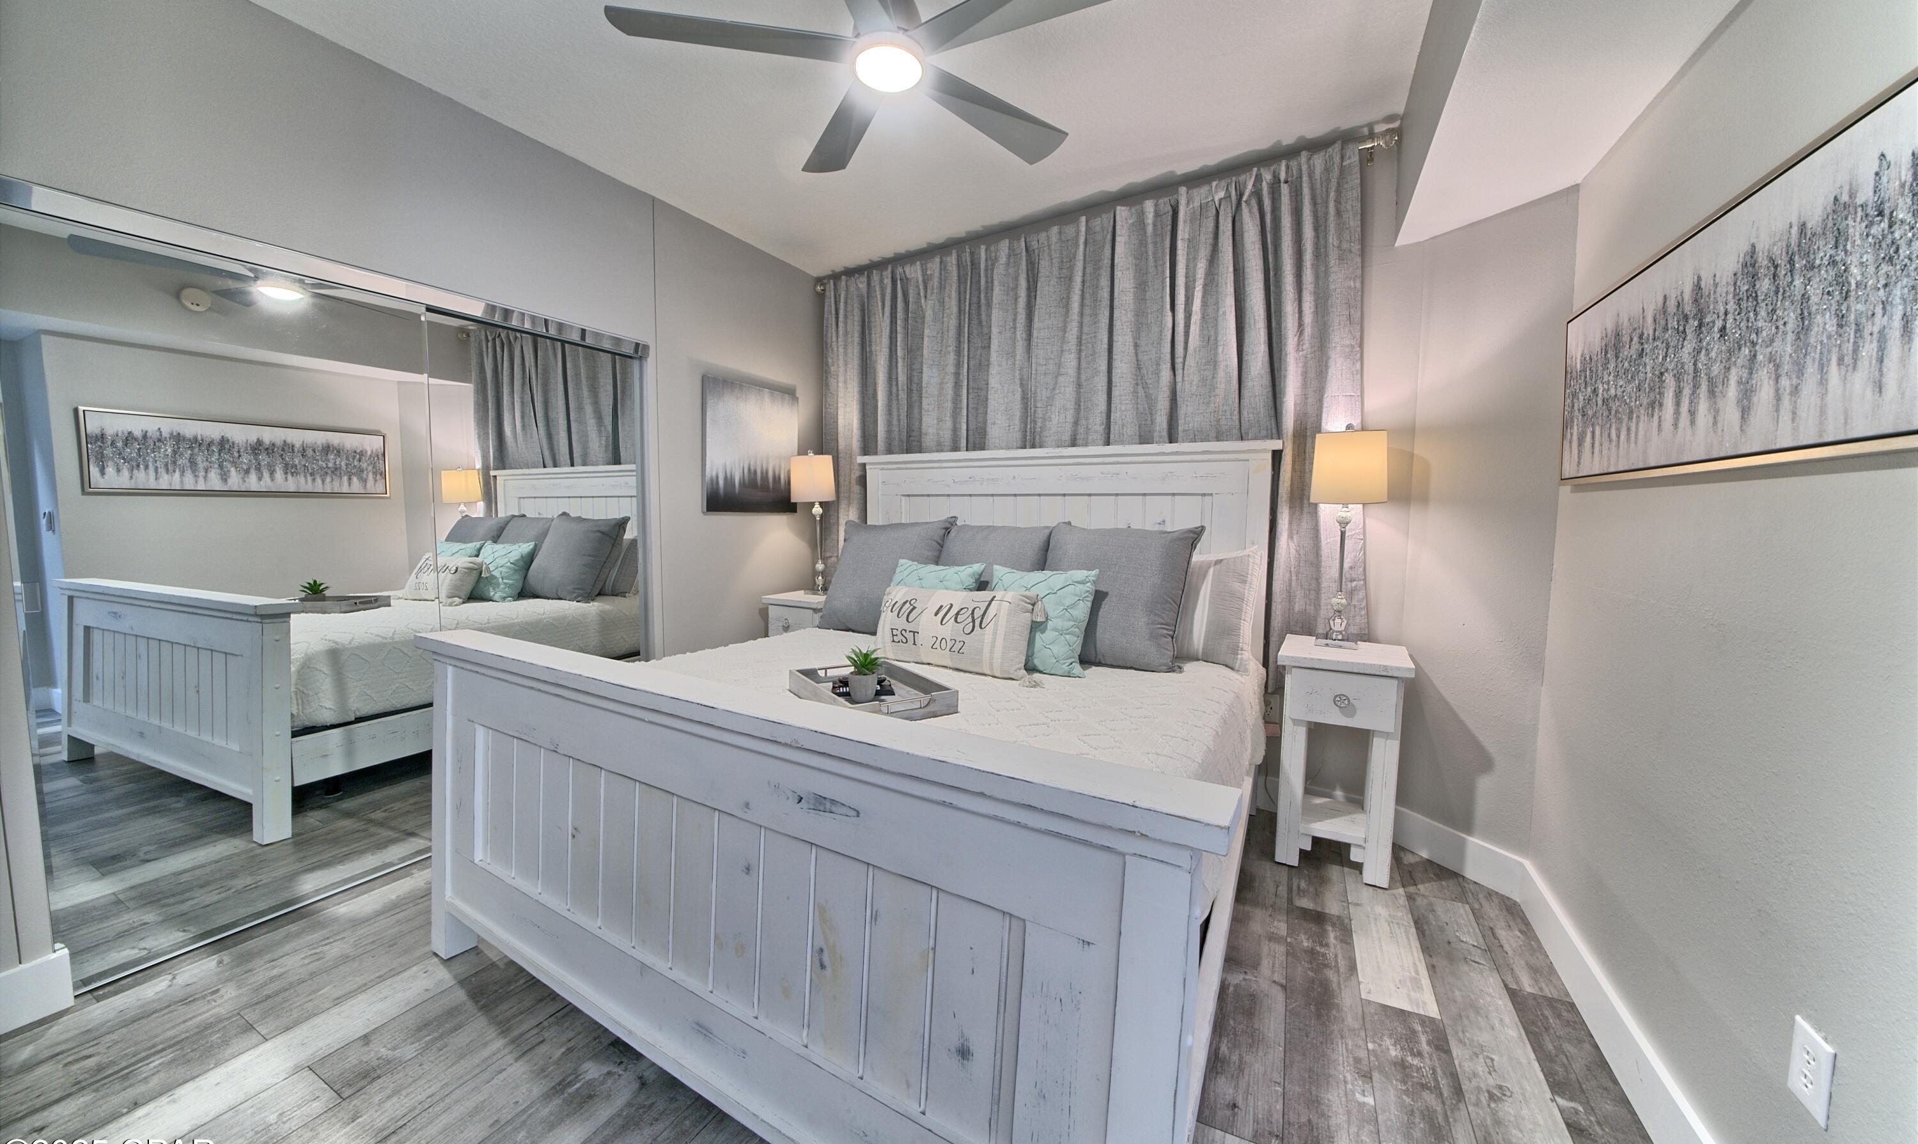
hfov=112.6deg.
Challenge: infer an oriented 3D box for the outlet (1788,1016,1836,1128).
[{"bbox_3d":[1.351,0.793,1.020,0.012,0.123,0.082,4,5,28],"label":"outlet"}]

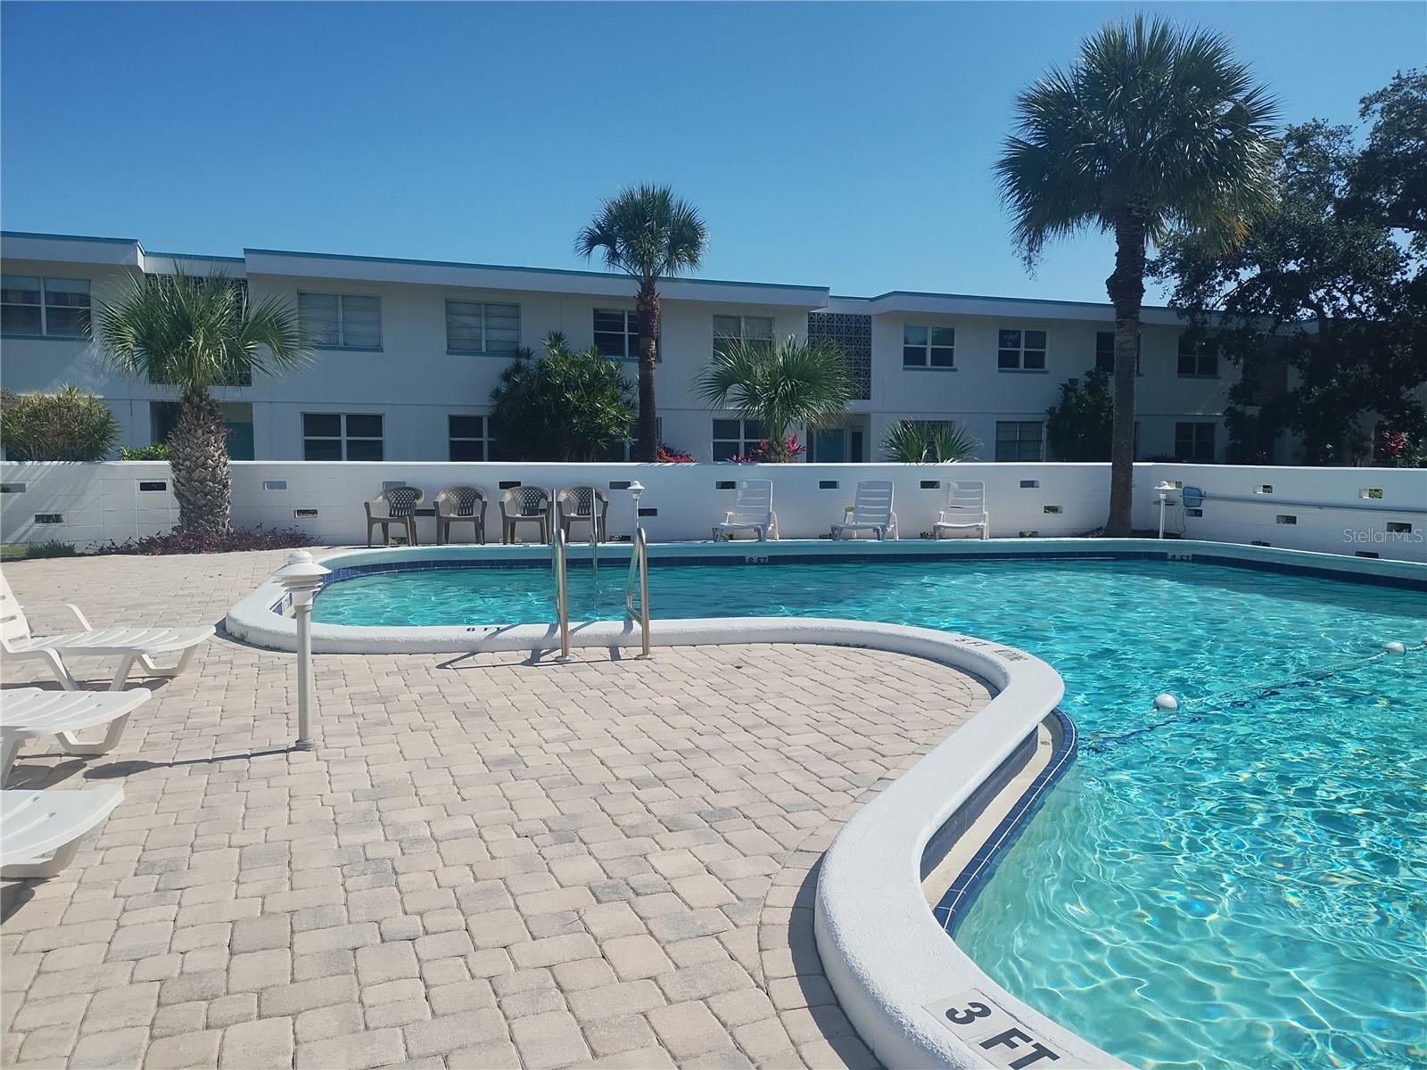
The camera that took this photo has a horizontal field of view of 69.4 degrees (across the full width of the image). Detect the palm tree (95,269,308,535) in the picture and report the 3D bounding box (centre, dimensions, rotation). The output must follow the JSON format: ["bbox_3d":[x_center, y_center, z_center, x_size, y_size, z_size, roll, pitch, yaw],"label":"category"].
[{"bbox_3d":[-6.717,-1.604,13.513,2.600,3.680,2.500,-2,5,-26],"label":"palm tree"}]

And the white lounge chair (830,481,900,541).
[{"bbox_3d":[2.190,-0.323,14.801,0.700,0.920,1.450,1,5,17],"label":"white lounge chair"}]

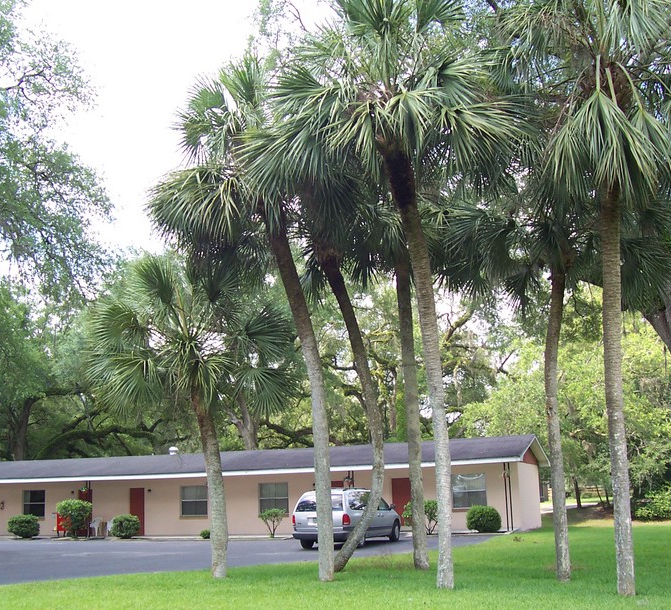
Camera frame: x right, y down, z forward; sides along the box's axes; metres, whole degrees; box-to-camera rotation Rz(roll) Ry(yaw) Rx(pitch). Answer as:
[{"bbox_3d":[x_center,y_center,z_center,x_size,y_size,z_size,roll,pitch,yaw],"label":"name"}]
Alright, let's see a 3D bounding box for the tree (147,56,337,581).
[{"bbox_3d":[-1.738,-0.076,17.034,4.020,10.620,3.940,-2,-12,0],"label":"tree"}]

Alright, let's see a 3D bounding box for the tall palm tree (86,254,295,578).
[{"bbox_3d":[-2.948,2.142,17.577,4.370,6.600,4.240,-2,-12,0],"label":"tall palm tree"}]

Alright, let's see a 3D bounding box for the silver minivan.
[{"bbox_3d":[0.540,6.665,27.222,1.940,1.740,4.850,-7,-13,22],"label":"silver minivan"}]

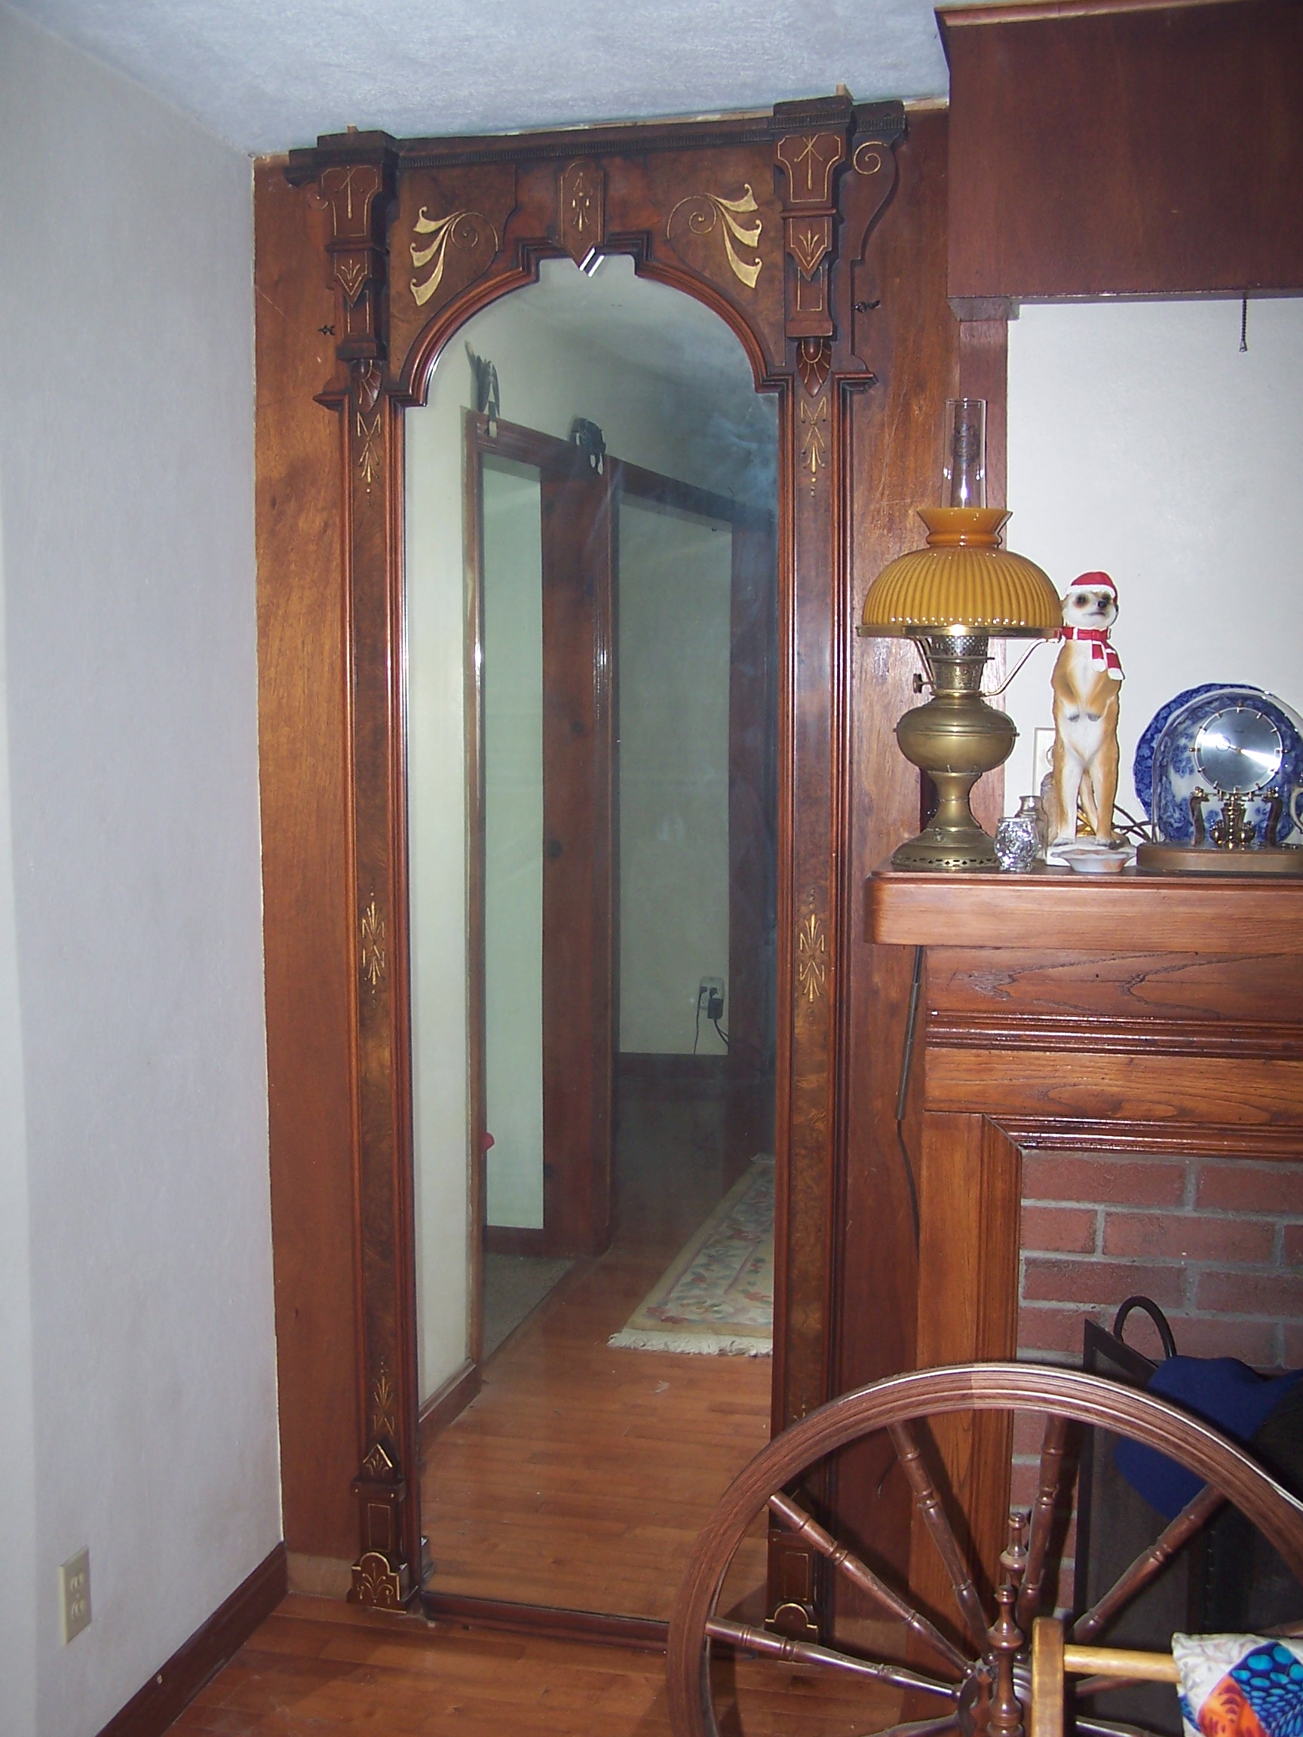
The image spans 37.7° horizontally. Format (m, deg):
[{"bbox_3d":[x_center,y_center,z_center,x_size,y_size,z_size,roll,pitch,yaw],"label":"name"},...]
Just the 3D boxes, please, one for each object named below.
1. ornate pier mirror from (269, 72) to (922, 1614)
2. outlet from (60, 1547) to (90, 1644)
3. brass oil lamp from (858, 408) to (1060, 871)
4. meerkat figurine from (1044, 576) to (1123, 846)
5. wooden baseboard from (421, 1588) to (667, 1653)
[{"bbox_3d":[-0.111,0.085,3.004,0.975,2.395,0.140,2,7,14],"label":"ornate pier mirror"},{"bbox_3d":[-0.798,1.015,2.663,0.008,0.115,0.070,2,7,14],"label":"outlet"},{"bbox_3d":[0.389,-0.296,2.420,0.255,0.586,0.255,2,7,14],"label":"brass oil lamp"},{"bbox_3d":[0.557,-0.199,2.452,0.102,0.360,0.110,1,7,6],"label":"meerkat figurine"},{"bbox_3d":[-0.111,1.258,3.173,0.580,0.042,0.032,2,7,14],"label":"wooden baseboard"}]

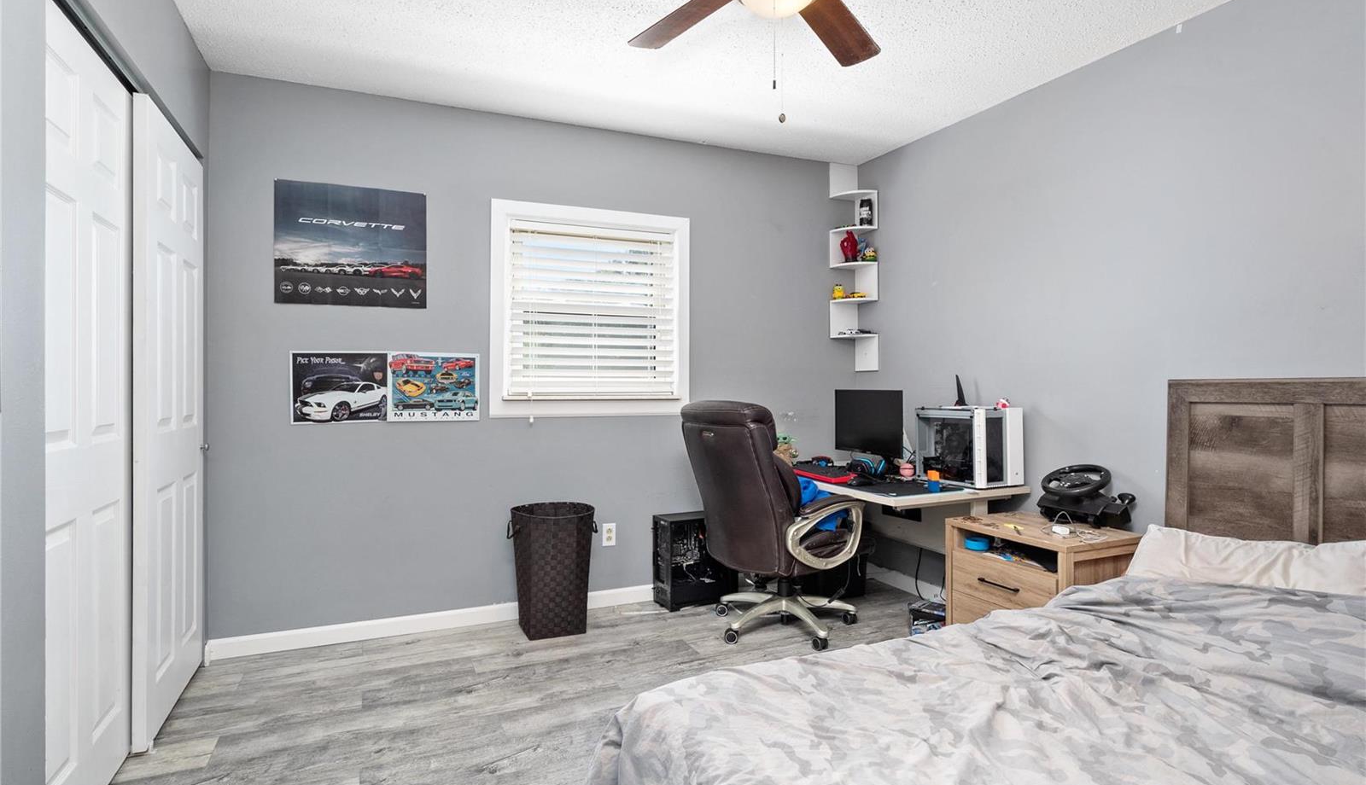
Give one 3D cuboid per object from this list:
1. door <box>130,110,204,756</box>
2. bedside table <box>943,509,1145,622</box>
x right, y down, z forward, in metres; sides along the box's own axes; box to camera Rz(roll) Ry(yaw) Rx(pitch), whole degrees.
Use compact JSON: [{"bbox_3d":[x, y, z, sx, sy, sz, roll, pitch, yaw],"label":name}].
[{"bbox_3d":[-1.843,0.094,2.466,0.039,2.040,0.760,0,0,-24],"label":"door"},{"bbox_3d":[1.410,0.830,2.690,0.430,0.588,0.570,0,0,-24],"label":"bedside table"}]

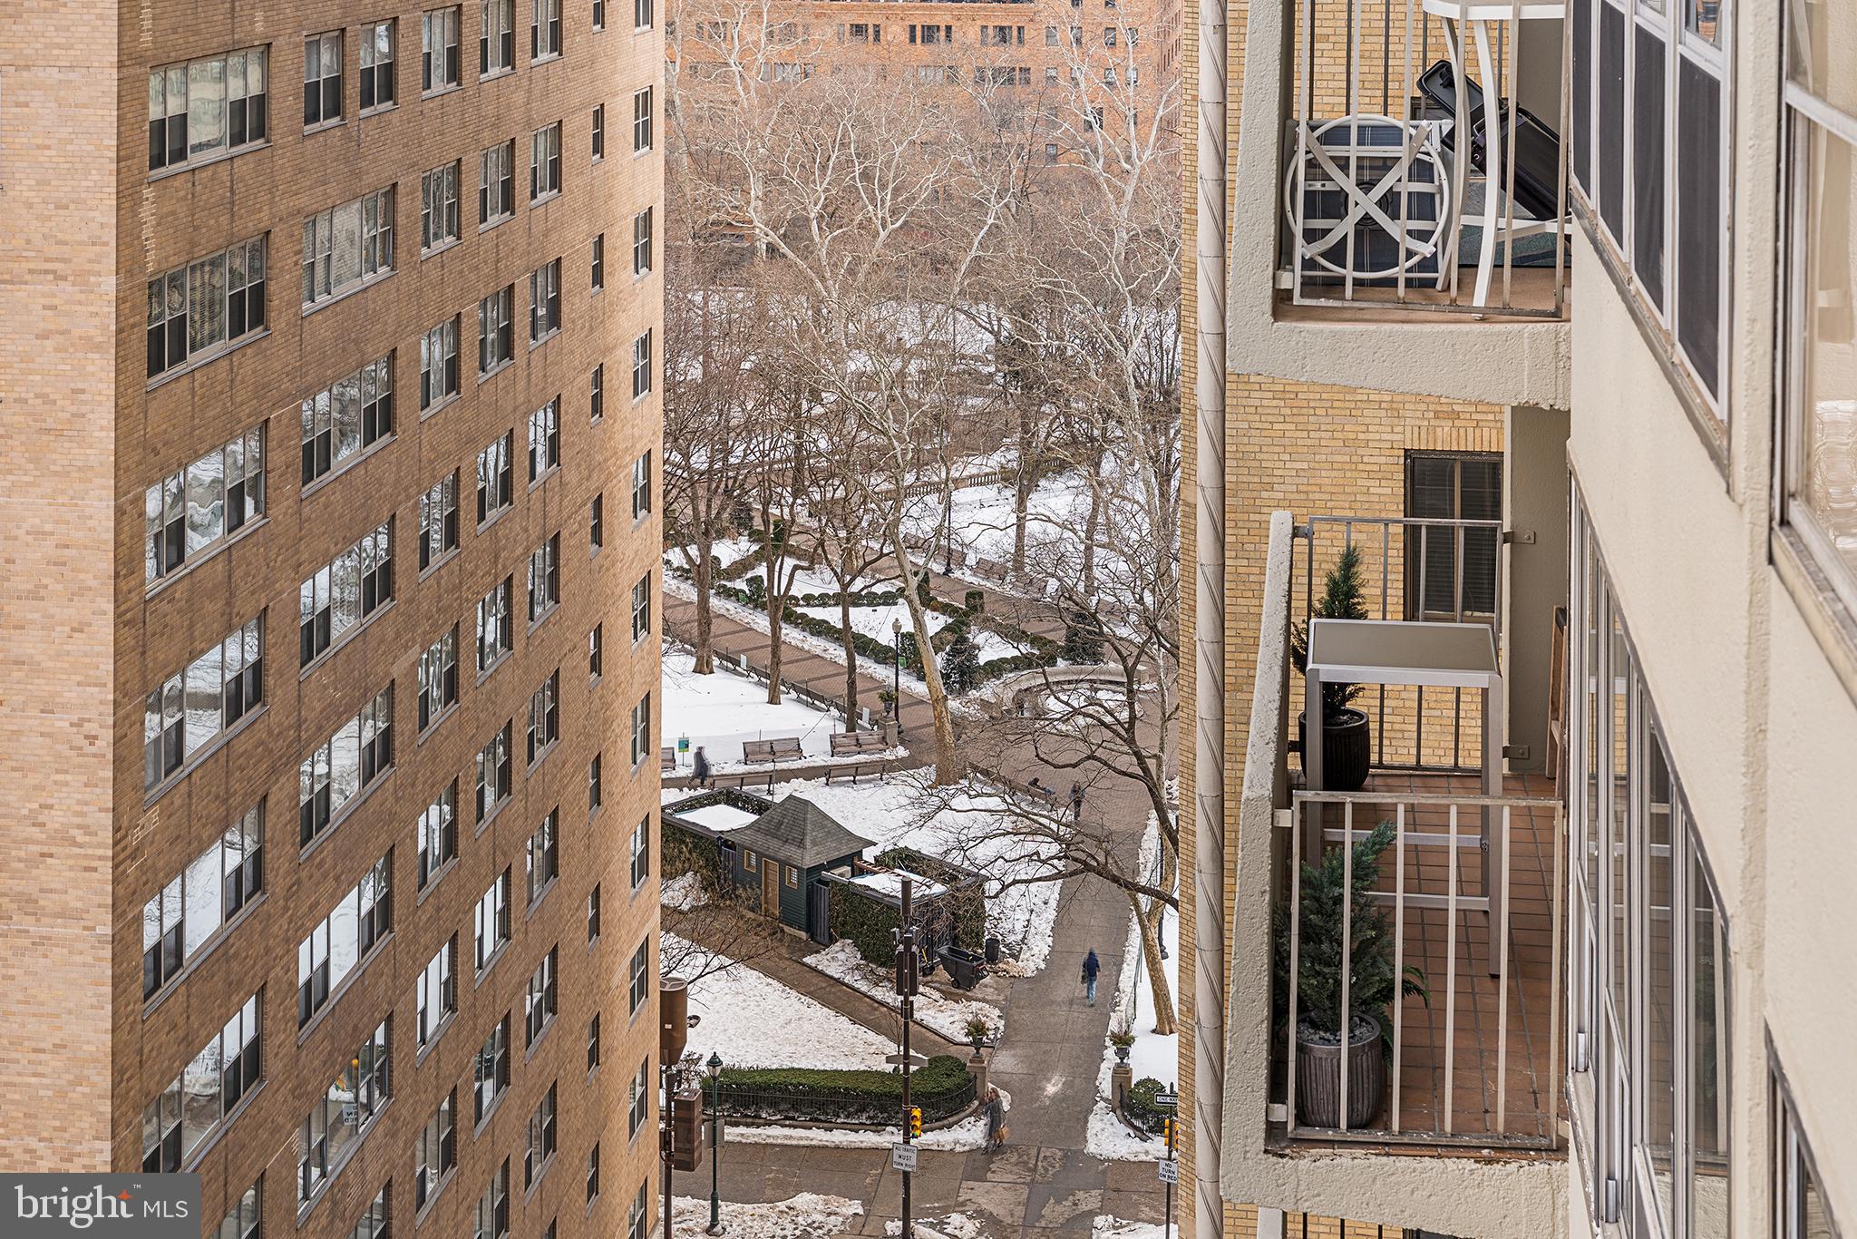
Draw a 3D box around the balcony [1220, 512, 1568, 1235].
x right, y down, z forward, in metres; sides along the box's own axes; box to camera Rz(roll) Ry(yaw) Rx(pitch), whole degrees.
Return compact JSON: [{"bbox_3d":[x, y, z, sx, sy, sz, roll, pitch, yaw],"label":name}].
[{"bbox_3d":[1.754,0.731,10.635,1.173,1.367,3.825,2,15,7],"label":"balcony"}]

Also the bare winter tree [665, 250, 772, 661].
[{"bbox_3d":[-8.813,-6.265,113.000,6.000,16.500,6.000,0,15,0],"label":"bare winter tree"}]

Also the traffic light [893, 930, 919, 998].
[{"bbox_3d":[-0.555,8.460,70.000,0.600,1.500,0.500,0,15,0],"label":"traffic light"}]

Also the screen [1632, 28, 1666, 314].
[{"bbox_3d":[1.628,-1.039,6.408,0.030,0.575,0.630,2,15,7],"label":"screen"}]

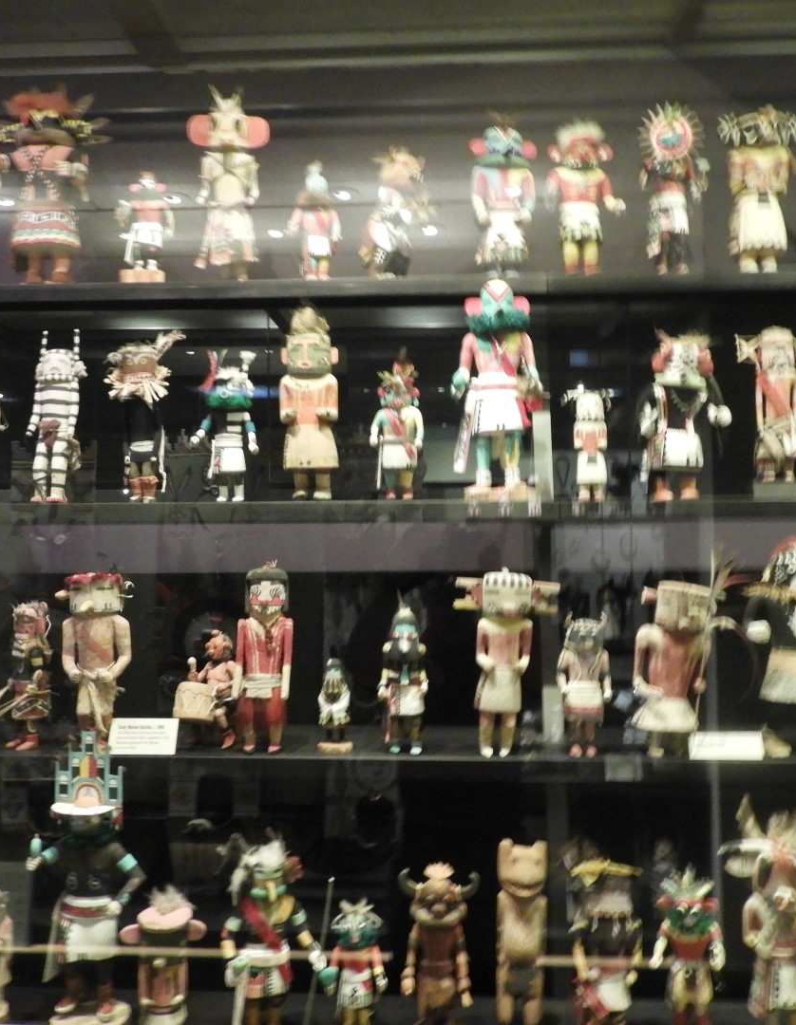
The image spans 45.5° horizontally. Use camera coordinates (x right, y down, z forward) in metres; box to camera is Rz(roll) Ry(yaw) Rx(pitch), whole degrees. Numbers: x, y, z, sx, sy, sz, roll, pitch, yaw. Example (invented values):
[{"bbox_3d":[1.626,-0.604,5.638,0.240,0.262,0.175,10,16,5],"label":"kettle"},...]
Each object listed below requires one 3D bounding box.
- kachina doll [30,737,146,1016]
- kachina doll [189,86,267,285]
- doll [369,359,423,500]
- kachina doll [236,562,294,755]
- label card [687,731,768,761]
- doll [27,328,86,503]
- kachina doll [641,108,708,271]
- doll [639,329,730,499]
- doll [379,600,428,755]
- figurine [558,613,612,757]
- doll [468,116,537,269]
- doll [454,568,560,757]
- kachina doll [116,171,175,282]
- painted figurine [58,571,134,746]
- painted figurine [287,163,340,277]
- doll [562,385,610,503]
[{"bbox_3d":[-0.564,0.661,1.719,0.212,0.517,0.150,0,-2,4],"label":"kachina doll"},{"bbox_3d":[-0.298,-0.578,1.665,0.142,0.338,0.110,0,-2,3],"label":"kachina doll"},{"bbox_3d":[-0.002,-0.145,1.660,0.092,0.241,0.080,0,-2,2],"label":"doll"},{"bbox_3d":[-0.224,0.246,1.593,0.091,0.318,0.080,0,-2,-7],"label":"kachina doll"},{"bbox_3d":[0.541,0.383,1.558,0.124,0.042,0.035,0,-2,3],"label":"label card"},{"bbox_3d":[-0.573,-0.162,1.593,0.095,0.293,0.080,0,-1,-6],"label":"doll"},{"bbox_3d":[0.499,-0.587,1.720,0.119,0.304,0.105,-1,-2,15],"label":"kachina doll"},{"bbox_3d":[0.493,-0.166,1.631,0.155,0.291,0.120,0,-2,7],"label":"doll"},{"bbox_3d":[0.010,0.272,1.554,0.081,0.253,0.070,0,-1,3],"label":"doll"},{"bbox_3d":[0.303,0.282,1.538,0.087,0.234,0.065,0,-1,6],"label":"figurine"},{"bbox_3d":[0.174,-0.523,1.562,0.110,0.258,0.075,0,-1,3],"label":"doll"},{"bbox_3d":[0.178,0.244,1.541,0.172,0.308,0.080,0,-1,5],"label":"doll"},{"bbox_3d":[-0.473,-0.537,1.778,0.106,0.201,0.085,0,-2,-10],"label":"kachina doll"},{"bbox_3d":[-0.526,0.256,1.651,0.127,0.306,0.105,0,-2,1],"label":"painted figurine"},{"bbox_3d":[-0.146,-0.506,1.644,0.093,0.203,0.070,0,-2,0],"label":"painted figurine"},{"bbox_3d":[0.319,-0.116,1.606,0.080,0.198,0.070,0,-2,0],"label":"doll"}]

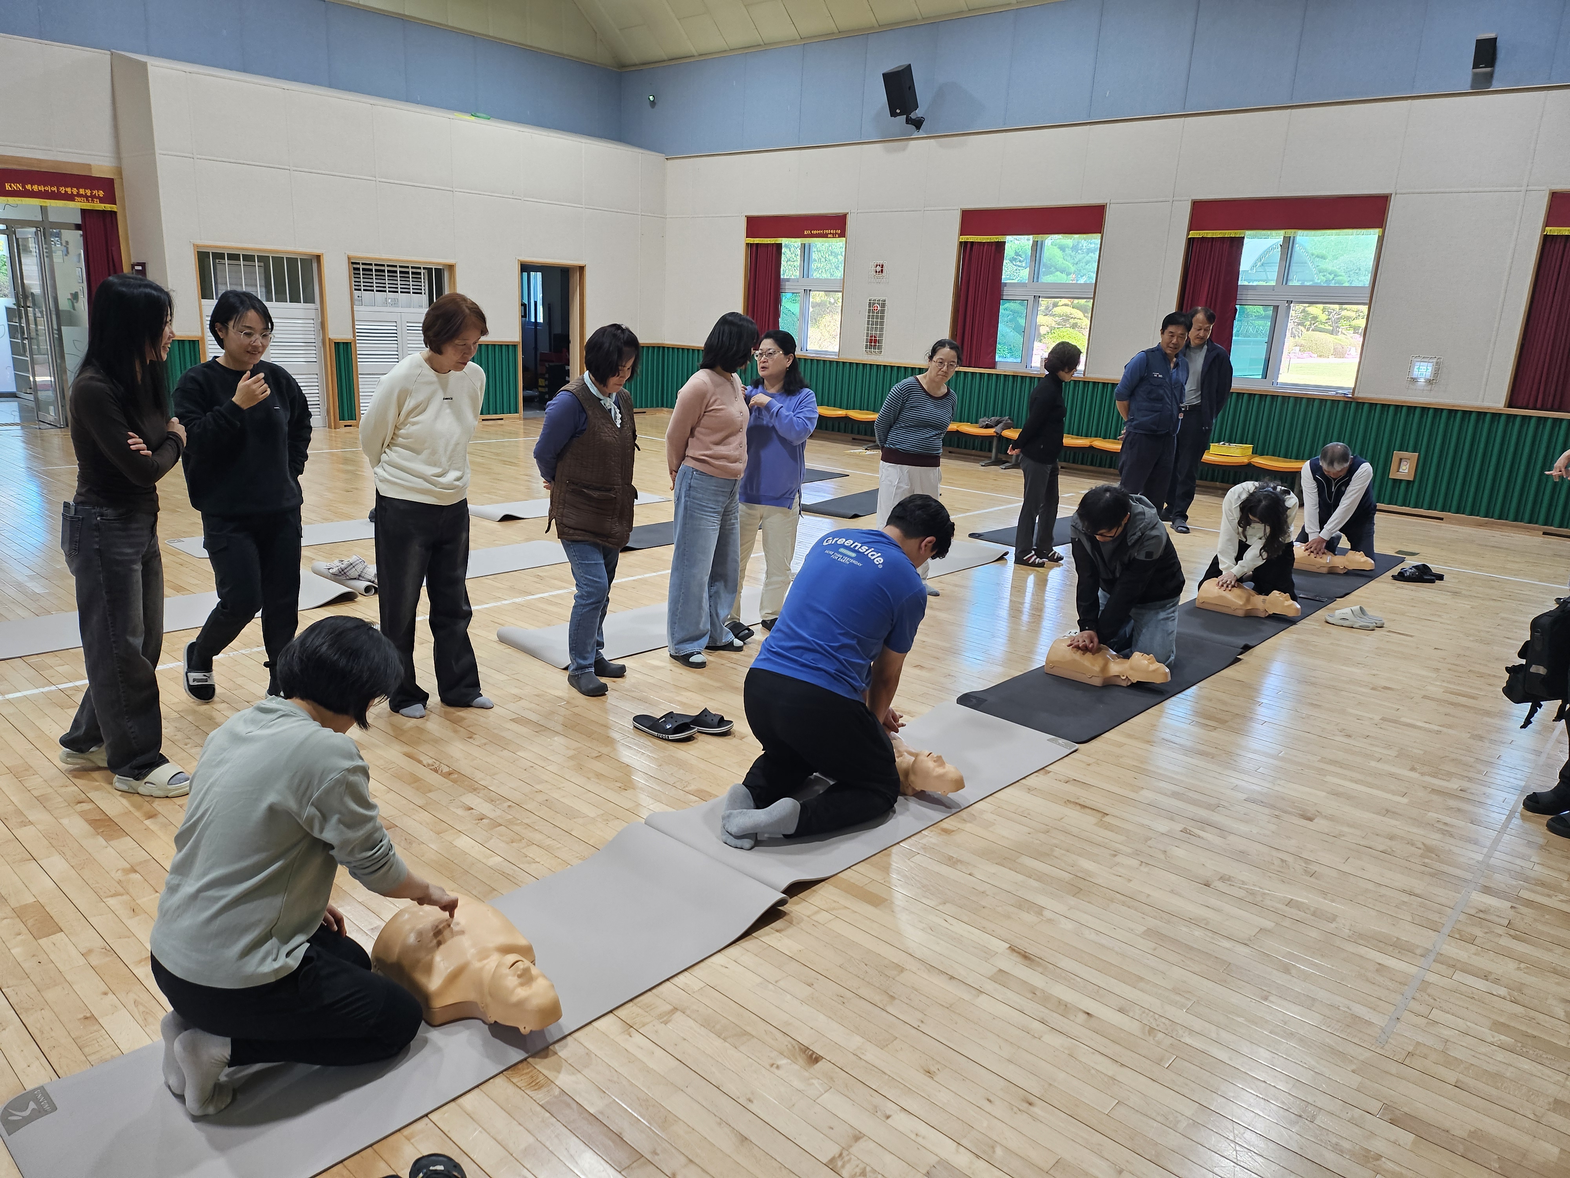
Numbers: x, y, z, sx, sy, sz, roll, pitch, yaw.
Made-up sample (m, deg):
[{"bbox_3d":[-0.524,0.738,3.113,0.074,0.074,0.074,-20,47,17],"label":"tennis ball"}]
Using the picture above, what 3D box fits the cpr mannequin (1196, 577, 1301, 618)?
[{"bbox_3d":[2.790,0.056,6.466,0.545,0.170,0.320,14,18,39],"label":"cpr mannequin"}]

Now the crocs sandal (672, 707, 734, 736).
[{"bbox_3d":[-0.332,0.512,4.315,0.266,0.076,0.105,6,14,11],"label":"crocs sandal"}]

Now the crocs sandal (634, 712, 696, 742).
[{"bbox_3d":[-0.471,0.520,4.287,0.268,0.088,0.105,6,15,13],"label":"crocs sandal"}]

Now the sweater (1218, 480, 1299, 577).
[{"bbox_3d":[2.851,-0.376,6.575,0.480,0.570,0.450,11,17,29],"label":"sweater"}]

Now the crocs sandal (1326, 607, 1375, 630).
[{"bbox_3d":[3.323,0.171,6.382,0.268,0.100,0.105,11,17,29],"label":"crocs sandal"}]

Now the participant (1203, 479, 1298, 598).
[{"bbox_3d":[2.927,-0.301,6.719,0.550,0.770,0.800,11,16,29],"label":"participant"}]

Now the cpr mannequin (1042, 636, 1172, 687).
[{"bbox_3d":[1.575,0.340,5.165,0.550,0.185,0.310,13,18,34],"label":"cpr mannequin"}]

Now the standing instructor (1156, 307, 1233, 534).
[{"bbox_3d":[3.383,-1.426,9.152,0.520,1.800,0.420,9,15,22],"label":"standing instructor"}]

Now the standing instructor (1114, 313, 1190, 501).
[{"bbox_3d":[2.926,-1.289,8.627,0.560,1.750,0.380,-2,16,-20],"label":"standing instructor"}]

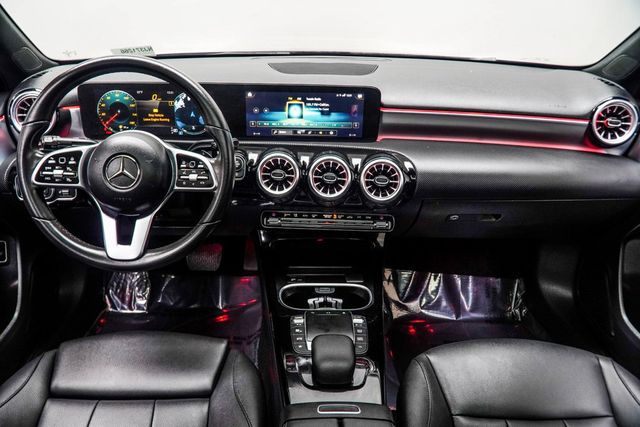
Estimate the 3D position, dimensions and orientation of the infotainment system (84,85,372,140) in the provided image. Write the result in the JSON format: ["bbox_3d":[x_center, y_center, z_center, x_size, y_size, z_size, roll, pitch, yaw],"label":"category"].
[{"bbox_3d":[-0.187,-0.209,1.008,0.625,0.118,0.040,1,6,-2],"label":"infotainment system"}]

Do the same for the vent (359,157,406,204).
[{"bbox_3d":[0.126,-0.068,0.980,0.088,0.088,0.050,2,6,1],"label":"vent"}]

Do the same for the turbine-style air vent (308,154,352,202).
[{"bbox_3d":[0.022,-0.074,0.987,0.088,0.088,0.050,2,6,1],"label":"turbine-style air vent"}]

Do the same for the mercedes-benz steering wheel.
[{"bbox_3d":[-0.334,-0.086,0.840,0.375,0.370,0.100,1,1,-2],"label":"mercedes-benz steering wheel"}]

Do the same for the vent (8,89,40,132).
[{"bbox_3d":[-0.571,-0.203,0.975,0.094,0.094,0.050,0,6,-3],"label":"vent"}]

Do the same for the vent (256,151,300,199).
[{"bbox_3d":[-0.083,-0.081,0.990,0.088,0.088,0.050,2,6,1],"label":"vent"}]

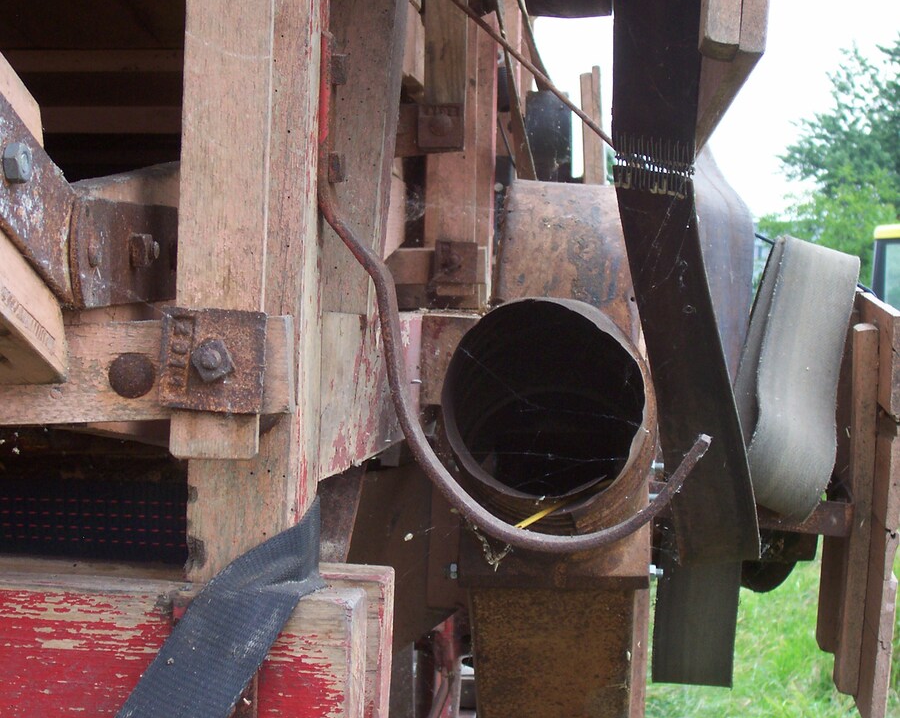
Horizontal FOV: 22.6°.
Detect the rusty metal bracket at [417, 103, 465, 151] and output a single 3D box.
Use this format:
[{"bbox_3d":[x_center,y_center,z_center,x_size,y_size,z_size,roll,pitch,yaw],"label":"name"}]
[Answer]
[{"bbox_3d":[-0.010,-0.262,2.550,0.052,0.052,0.020,2,8,6],"label":"rusty metal bracket"}]

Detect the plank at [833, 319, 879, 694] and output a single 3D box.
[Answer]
[{"bbox_3d":[0.392,0.145,2.180,0.024,0.352,0.045,2,8,0],"label":"plank"}]

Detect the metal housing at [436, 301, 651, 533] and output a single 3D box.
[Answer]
[{"bbox_3d":[0.081,0.065,1.825,0.159,0.159,0.220,3,-17,5],"label":"metal housing"}]

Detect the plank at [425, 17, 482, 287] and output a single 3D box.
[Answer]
[{"bbox_3d":[0.002,-0.239,2.620,0.060,0.322,0.035,2,8,6],"label":"plank"}]

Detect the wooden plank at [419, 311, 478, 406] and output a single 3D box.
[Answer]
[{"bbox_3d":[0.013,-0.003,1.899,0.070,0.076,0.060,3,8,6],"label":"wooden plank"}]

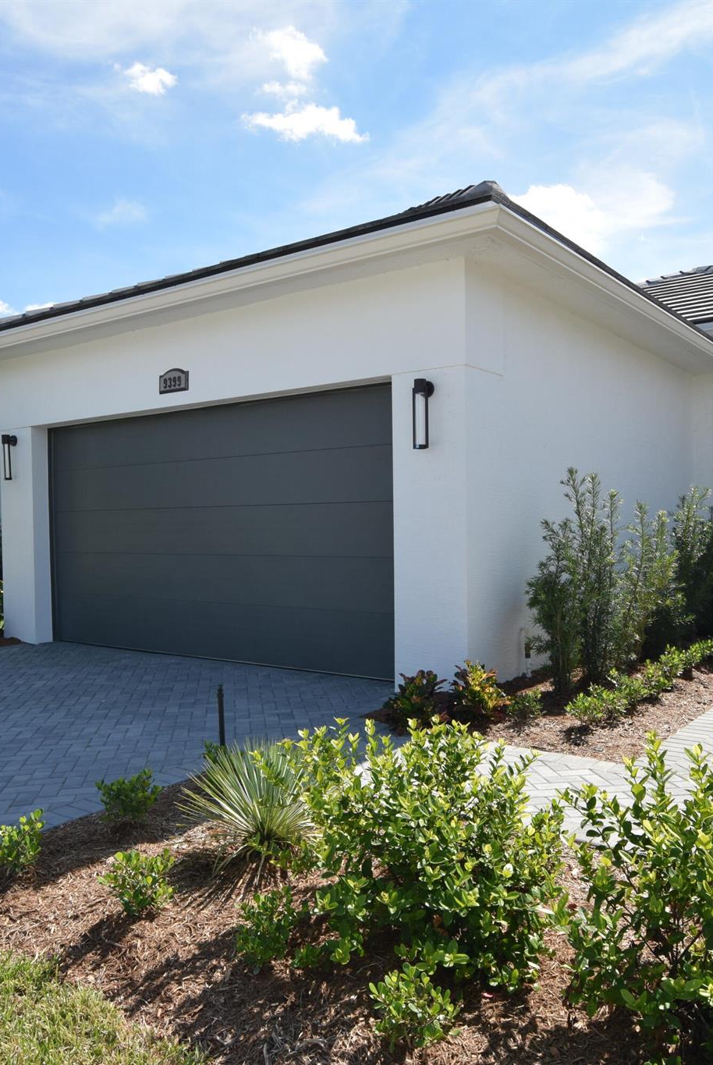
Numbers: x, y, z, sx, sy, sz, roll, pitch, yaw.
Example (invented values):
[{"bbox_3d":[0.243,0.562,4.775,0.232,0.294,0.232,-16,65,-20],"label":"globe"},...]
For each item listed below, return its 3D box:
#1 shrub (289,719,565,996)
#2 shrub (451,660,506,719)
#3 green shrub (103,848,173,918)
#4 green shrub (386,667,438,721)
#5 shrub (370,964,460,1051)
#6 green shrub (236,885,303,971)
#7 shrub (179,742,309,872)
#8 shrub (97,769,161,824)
[{"bbox_3d":[0.232,0.971,2.863,0.918,0.679,0.918,-1,0,4],"label":"shrub"},{"bbox_3d":[0.810,1.030,5.618,0.379,0.376,0.379,-1,0,8],"label":"shrub"},{"bbox_3d":[-0.759,1.224,2.950,0.241,0.217,0.241,-1,0,-15],"label":"green shrub"},{"bbox_3d":[0.370,1.057,5.622,0.365,0.340,0.365,-1,0,4],"label":"green shrub"},{"bbox_3d":[0.154,1.229,2.215,0.239,0.200,0.239,-1,0,4],"label":"shrub"},{"bbox_3d":[-0.267,1.214,2.616,0.212,0.230,0.212,-1,0,-6],"label":"green shrub"},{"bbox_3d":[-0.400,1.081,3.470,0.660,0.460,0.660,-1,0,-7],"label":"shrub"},{"bbox_3d":[-1.047,1.209,3.881,0.288,0.215,0.288,-1,0,-15],"label":"shrub"}]

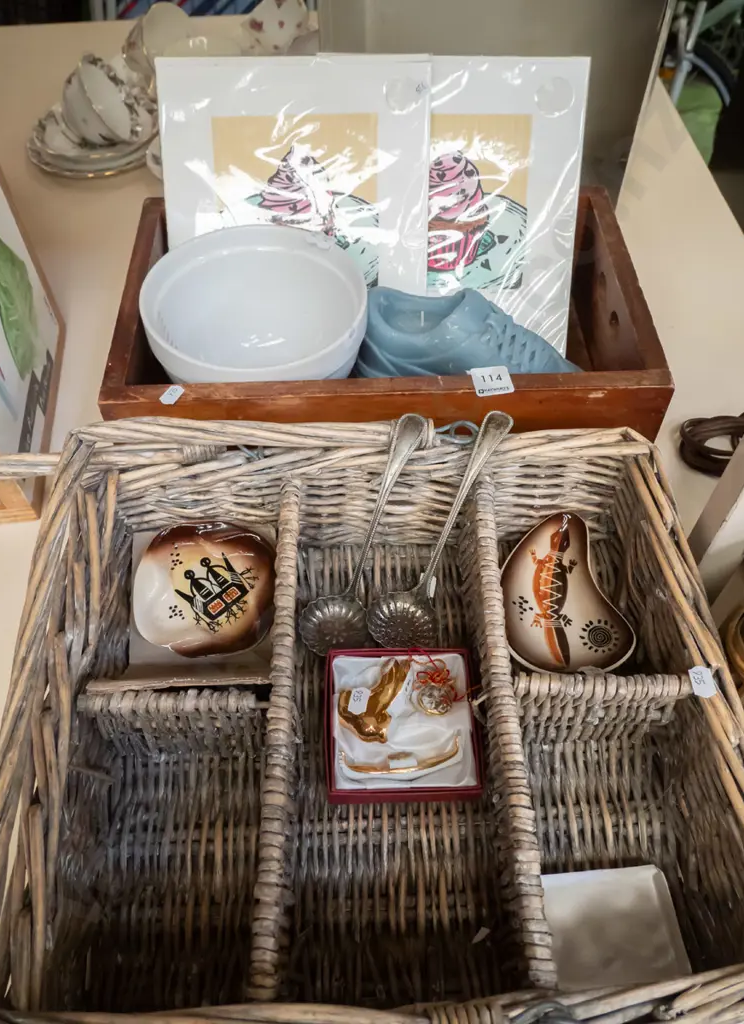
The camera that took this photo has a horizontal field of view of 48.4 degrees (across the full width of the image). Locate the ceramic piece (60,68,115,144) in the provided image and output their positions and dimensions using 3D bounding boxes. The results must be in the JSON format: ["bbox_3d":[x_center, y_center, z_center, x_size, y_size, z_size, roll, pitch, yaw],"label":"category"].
[{"bbox_3d":[-0.304,-0.429,0.891,0.058,0.098,0.098,-19,51,22],"label":"ceramic piece"}]

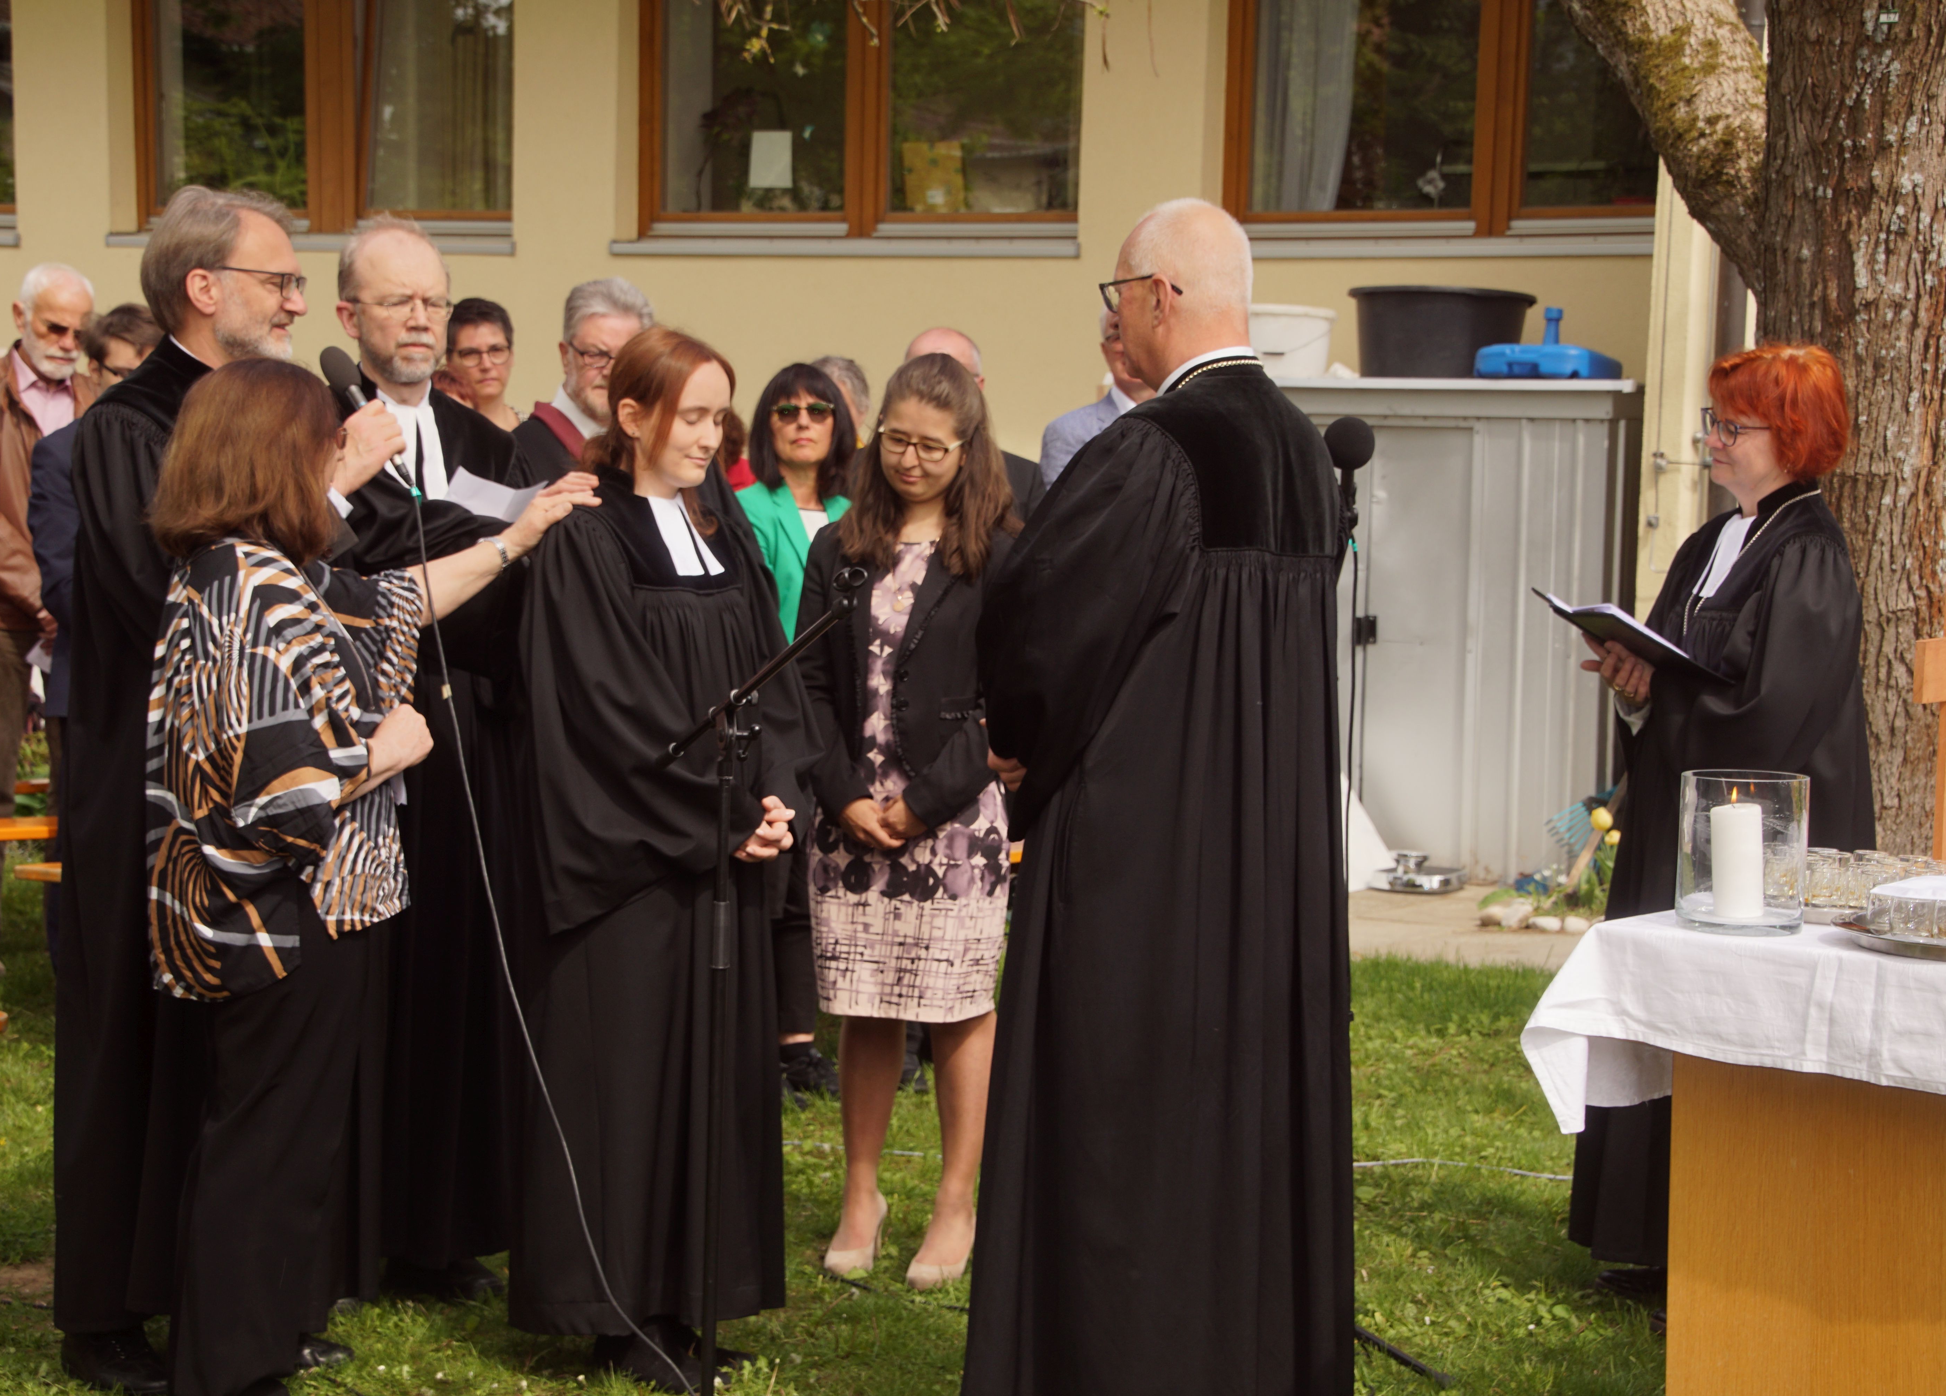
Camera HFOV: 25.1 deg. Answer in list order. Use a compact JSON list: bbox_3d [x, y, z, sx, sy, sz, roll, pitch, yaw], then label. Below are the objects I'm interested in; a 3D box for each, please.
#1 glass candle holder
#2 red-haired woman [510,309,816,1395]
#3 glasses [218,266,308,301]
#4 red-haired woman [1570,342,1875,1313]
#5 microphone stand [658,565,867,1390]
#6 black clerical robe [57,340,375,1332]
[{"bbox_3d":[1.050,0.207,5.939,0.176,0.199,0.176,1,6,0],"label":"glass candle holder"},{"bbox_3d":[-0.489,0.249,6.814,0.520,1.653,0.400,-4,8,-42],"label":"red-haired woman"},{"bbox_3d":[-1.118,-0.645,6.770,0.140,0.046,0.142,7,6,4],"label":"glasses"},{"bbox_3d":[1.290,0.220,7.508,0.480,1.658,0.520,-2,6,-29],"label":"red-haired woman"},{"bbox_3d":[-0.329,0.471,6.253,0.580,1.325,0.560,2,6,3],"label":"microphone stand"},{"bbox_3d":[-1.190,0.225,6.859,0.490,1.572,0.560,2,6,2],"label":"black clerical robe"}]

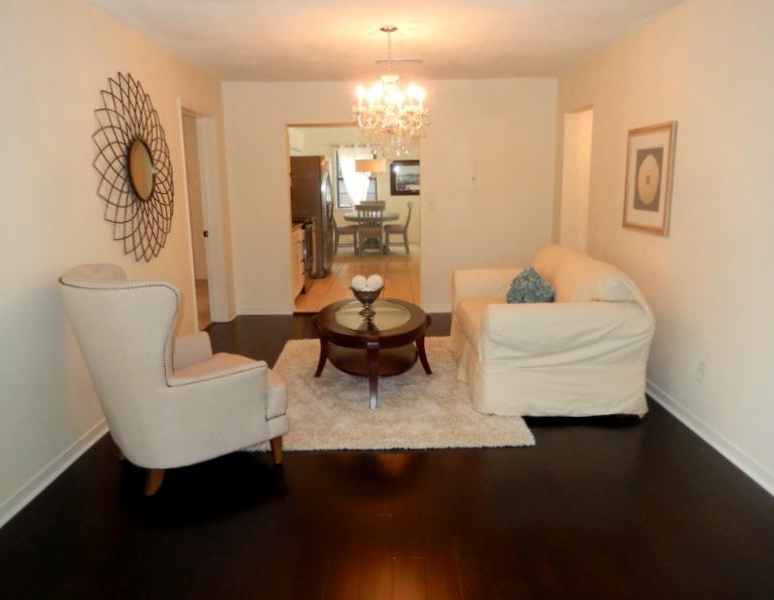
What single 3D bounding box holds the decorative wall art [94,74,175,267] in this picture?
[{"bbox_3d":[-1.605,-0.838,3.796,0.038,1.175,1.190,-1,11,0],"label":"decorative wall art"}]

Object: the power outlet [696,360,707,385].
[{"bbox_3d":[1.728,0.398,3.180,0.008,0.114,0.070,-1,11,0],"label":"power outlet"}]

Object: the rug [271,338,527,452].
[{"bbox_3d":[-0.031,0.574,4.125,1.660,0.035,2.210,-1,11,0],"label":"rug"}]

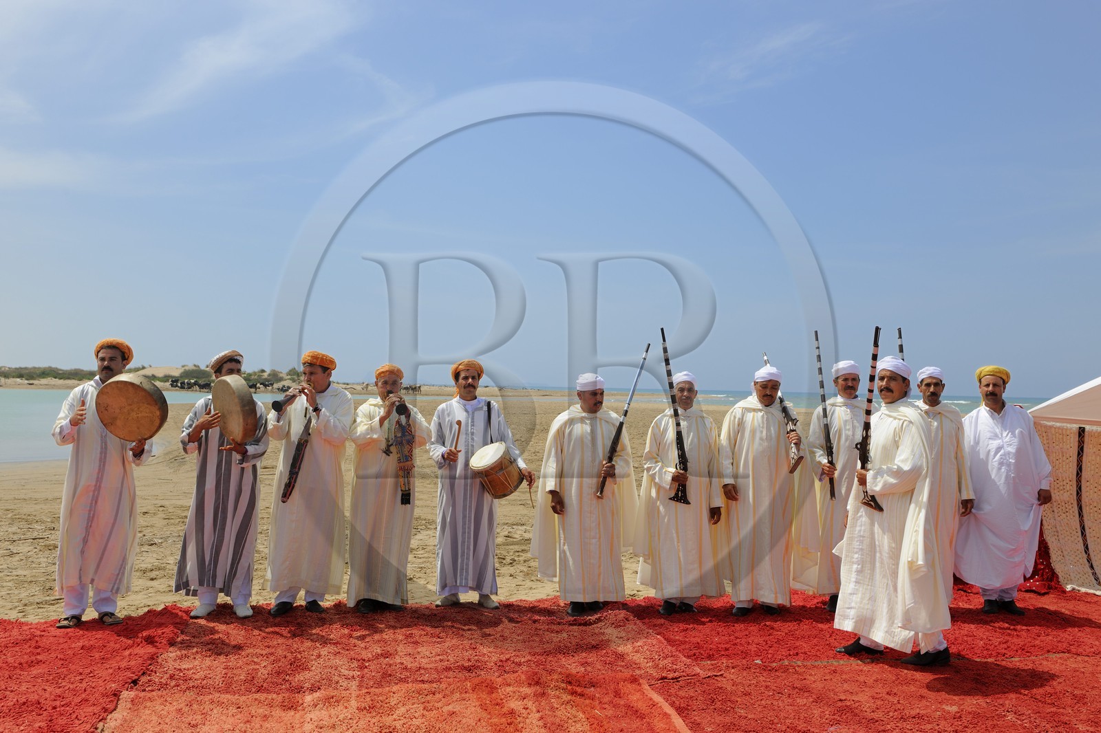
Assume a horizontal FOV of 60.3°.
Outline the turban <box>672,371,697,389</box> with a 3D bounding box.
[{"bbox_3d":[0.963,0.096,6.800,0.185,0.125,0.225,1,-5,13],"label":"turban"}]

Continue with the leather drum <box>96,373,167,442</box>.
[{"bbox_3d":[-2.513,0.249,5.700,0.400,0.400,0.115,1,22,7],"label":"leather drum"}]

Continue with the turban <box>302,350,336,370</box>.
[{"bbox_3d":[-1.595,-0.038,6.520,0.220,0.115,0.240,0,-14,30],"label":"turban"}]

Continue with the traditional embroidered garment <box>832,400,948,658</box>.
[{"bbox_3d":[2.031,0.924,5.630,0.580,1.460,0.600,2,-1,-30],"label":"traditional embroidered garment"}]

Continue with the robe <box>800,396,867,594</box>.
[{"bbox_3d":[2.139,0.926,6.900,0.640,1.410,0.400,1,-1,10],"label":"robe"}]

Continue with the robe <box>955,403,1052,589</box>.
[{"bbox_3d":[3.288,0.926,6.880,0.660,1.340,0.420,1,-1,21],"label":"robe"}]

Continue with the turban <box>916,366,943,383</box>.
[{"bbox_3d":[2.759,0.056,6.900,0.198,0.115,0.225,1,-6,20],"label":"turban"}]

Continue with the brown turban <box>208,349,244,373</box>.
[{"bbox_3d":[-2.186,-0.035,6.380,0.220,0.120,0.245,2,-18,-42],"label":"brown turban"}]

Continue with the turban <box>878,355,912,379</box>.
[{"bbox_3d":[2.040,0.005,5.620,0.220,0.140,0.190,2,-2,-38],"label":"turban"}]

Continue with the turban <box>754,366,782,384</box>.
[{"bbox_3d":[1.540,0.055,6.720,0.195,0.130,0.220,1,8,5],"label":"turban"}]

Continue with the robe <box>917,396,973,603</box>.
[{"bbox_3d":[2.715,0.957,6.700,0.580,1.420,0.420,1,-1,22],"label":"robe"}]

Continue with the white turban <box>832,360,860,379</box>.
[{"bbox_3d":[2.154,0.019,6.900,0.205,0.130,0.235,1,-5,6],"label":"white turban"}]

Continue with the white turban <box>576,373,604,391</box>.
[{"bbox_3d":[0.281,0.106,6.660,0.200,0.125,0.220,1,-1,0],"label":"white turban"}]

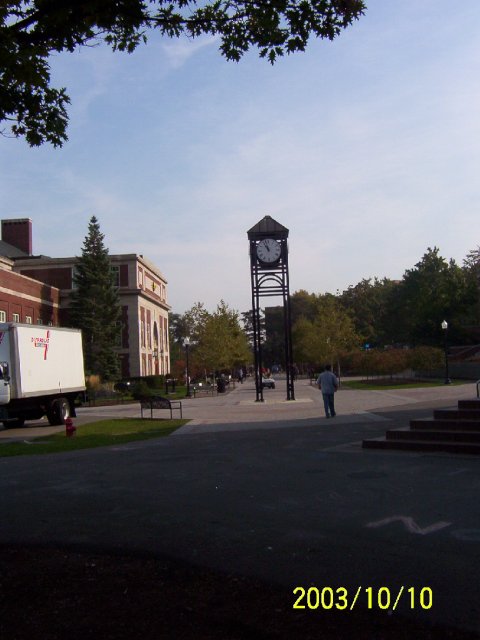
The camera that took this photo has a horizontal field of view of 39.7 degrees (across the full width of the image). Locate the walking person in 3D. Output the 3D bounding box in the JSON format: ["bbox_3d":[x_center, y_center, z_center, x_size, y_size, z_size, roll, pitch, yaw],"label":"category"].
[{"bbox_3d":[2.915,2.376,22.125,0.640,1.730,0.400,-2,-4,3],"label":"walking person"}]

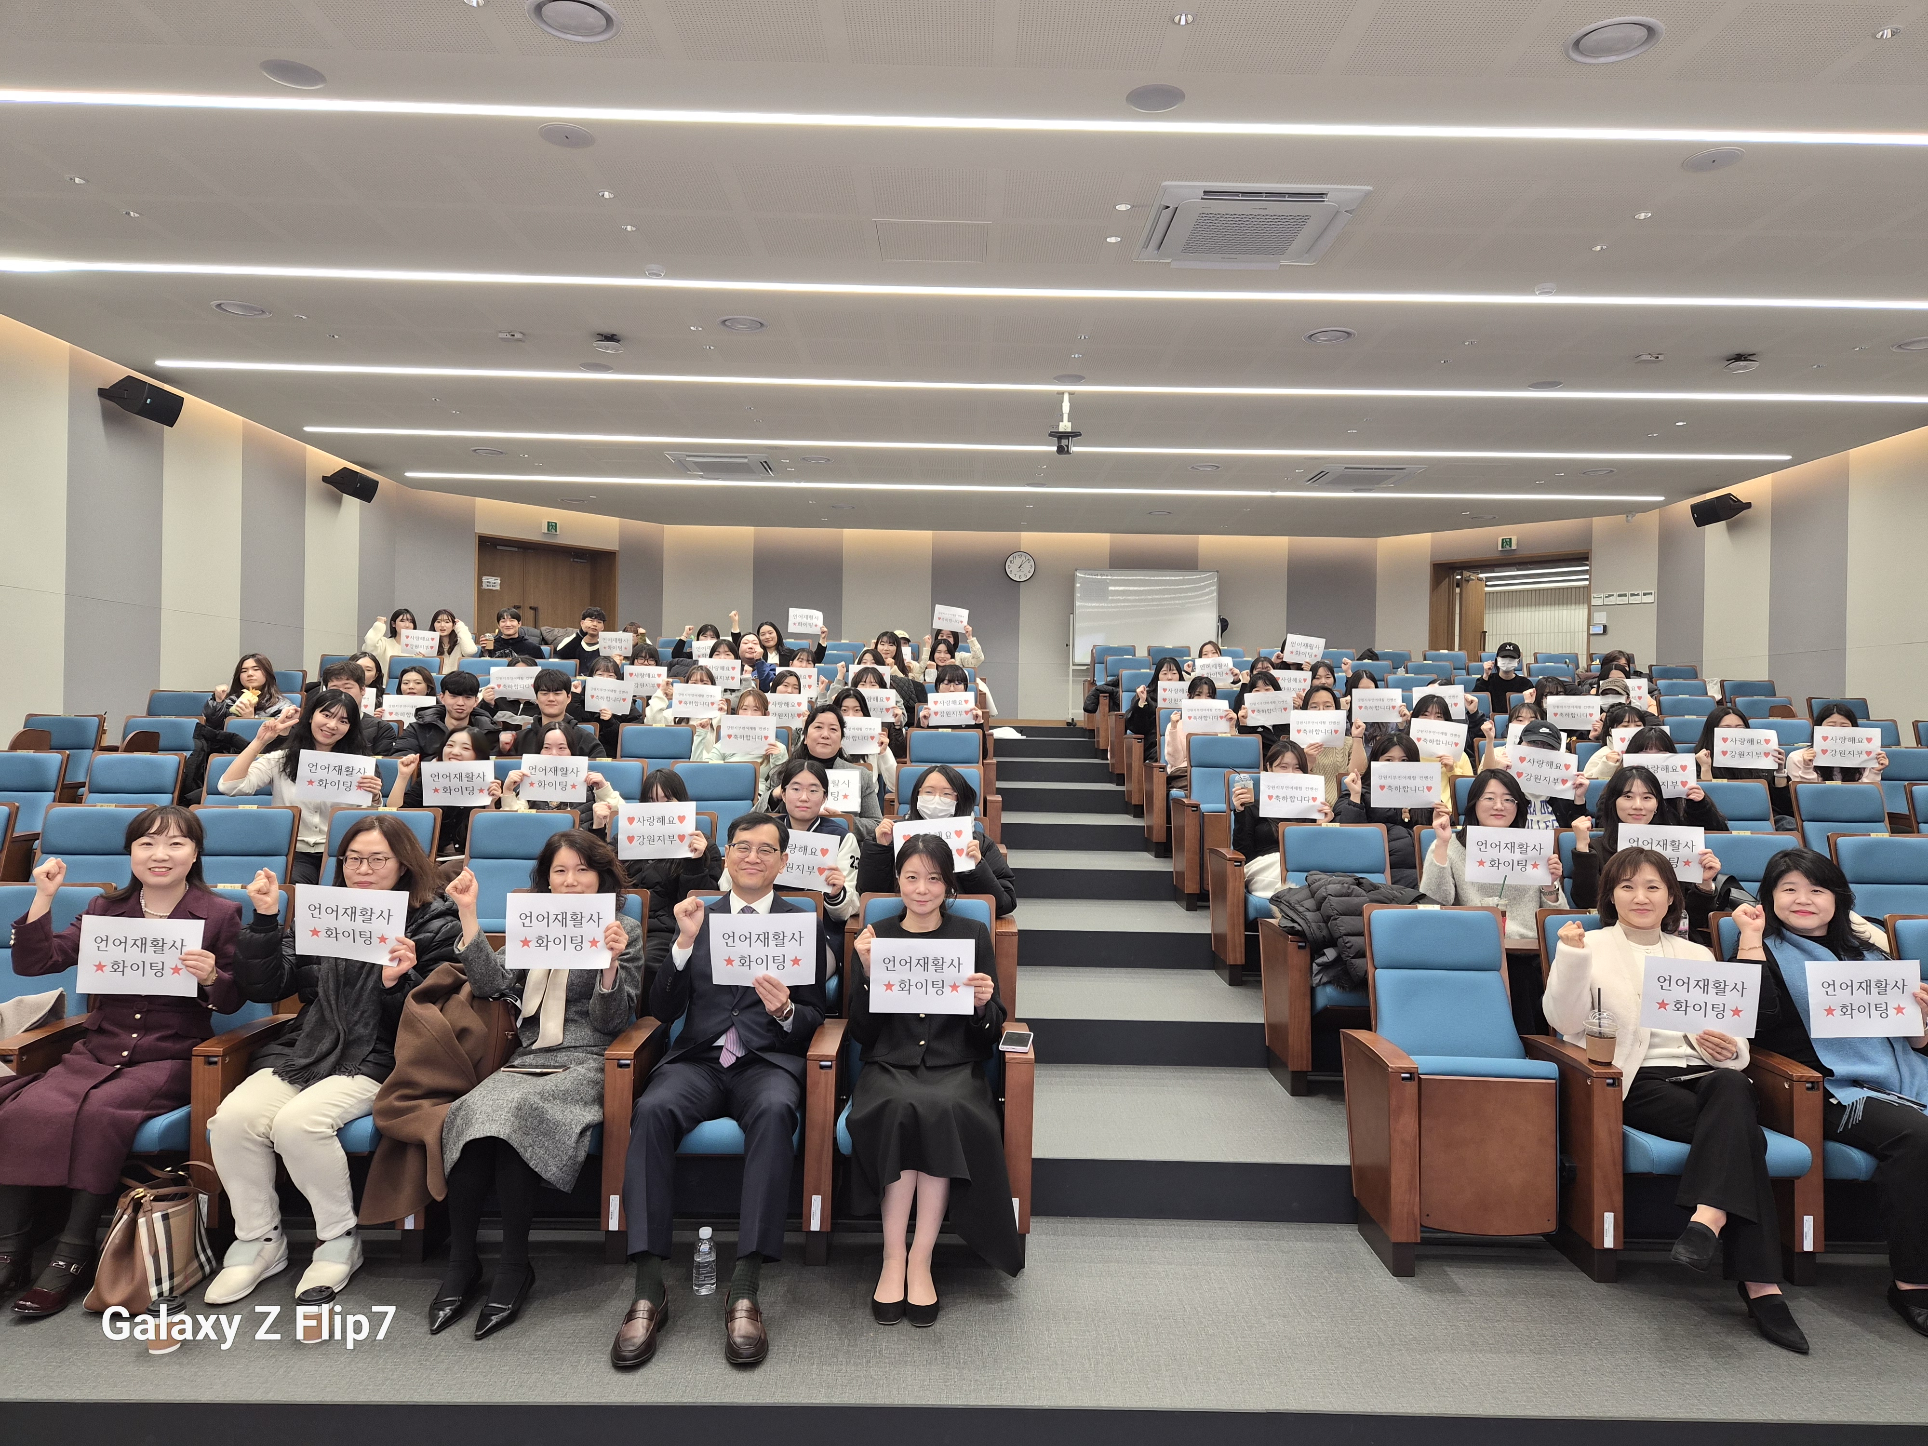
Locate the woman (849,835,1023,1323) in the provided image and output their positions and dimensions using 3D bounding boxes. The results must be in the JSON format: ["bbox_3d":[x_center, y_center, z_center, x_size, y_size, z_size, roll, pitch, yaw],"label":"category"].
[{"bbox_3d":[-0.085,0.950,3.700,0.500,1.210,0.760,1,0,0],"label":"woman"}]

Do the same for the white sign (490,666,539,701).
[{"bbox_3d":[-2.776,-0.245,7.950,0.297,0.210,0.020,-2,0,-16],"label":"white sign"}]

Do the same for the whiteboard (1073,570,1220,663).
[{"bbox_3d":[2.314,-1.320,16.200,1.800,1.200,0.060,1,0,6],"label":"whiteboard"}]

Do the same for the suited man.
[{"bbox_3d":[-0.690,0.930,3.705,0.550,1.313,1.150,1,0,-1],"label":"suited man"}]

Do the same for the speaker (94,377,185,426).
[{"bbox_3d":[-5.951,-2.341,9.280,0.330,0.240,0.420,18,0,2],"label":"speaker"}]

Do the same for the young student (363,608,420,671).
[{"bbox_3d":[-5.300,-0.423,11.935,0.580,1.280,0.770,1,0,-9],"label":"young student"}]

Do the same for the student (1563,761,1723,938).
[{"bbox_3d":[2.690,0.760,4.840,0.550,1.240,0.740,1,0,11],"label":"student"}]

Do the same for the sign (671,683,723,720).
[{"bbox_3d":[-1.660,-0.133,8.000,0.297,0.210,0.012,1,0,-10],"label":"sign"}]

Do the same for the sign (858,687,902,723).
[{"bbox_3d":[-0.574,-0.113,8.350,0.297,0.210,0.020,2,0,-3],"label":"sign"}]

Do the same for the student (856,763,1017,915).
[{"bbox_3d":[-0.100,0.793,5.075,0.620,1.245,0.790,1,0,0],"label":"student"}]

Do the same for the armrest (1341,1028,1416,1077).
[{"bbox_3d":[1.249,0.989,3.855,0.082,0.040,0.450,1,0,1],"label":"armrest"}]

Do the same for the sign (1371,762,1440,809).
[{"bbox_3d":[2.002,0.282,5.800,0.297,0.210,0.012,1,-5,16],"label":"sign"}]

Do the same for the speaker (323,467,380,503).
[{"bbox_3d":[-5.961,-2.333,12.480,0.330,0.240,0.420,18,0,2],"label":"speaker"}]

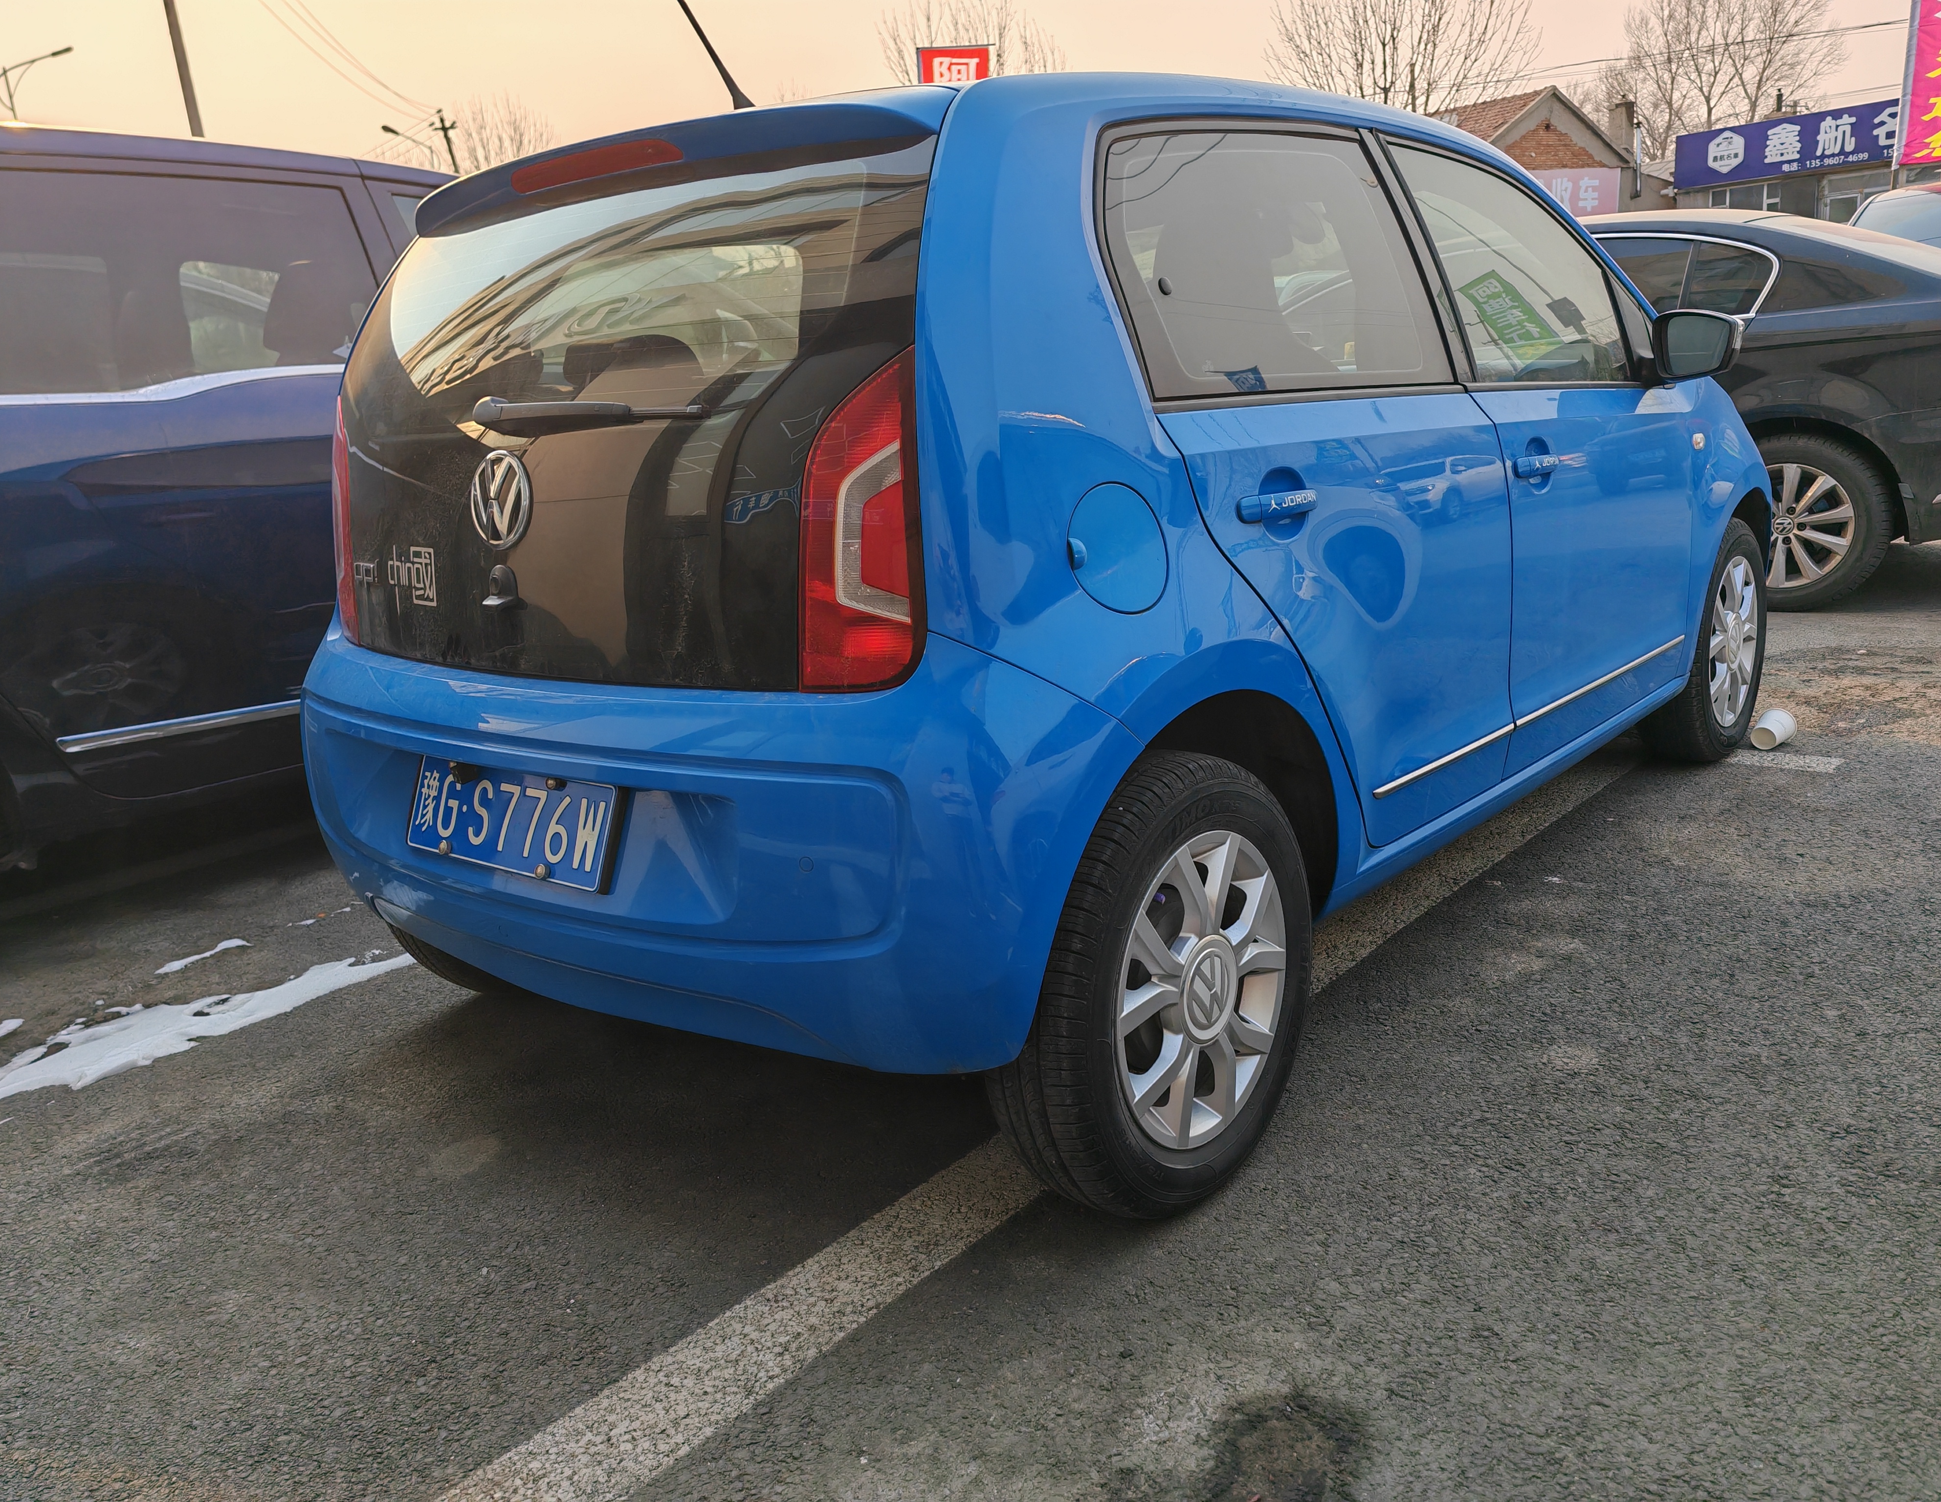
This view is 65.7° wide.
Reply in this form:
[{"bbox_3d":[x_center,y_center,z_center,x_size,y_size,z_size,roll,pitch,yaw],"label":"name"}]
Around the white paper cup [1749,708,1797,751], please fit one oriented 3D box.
[{"bbox_3d":[2.026,-0.048,3.802,0.100,0.085,0.085,-25,24,-38],"label":"white paper cup"}]

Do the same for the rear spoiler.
[{"bbox_3d":[-0.448,-0.817,2.086,1.150,0.110,0.240,8,19,40],"label":"rear spoiler"}]

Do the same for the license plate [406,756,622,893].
[{"bbox_3d":[-0.627,0.090,2.017,0.440,0.140,0.015,7,-1,38],"label":"license plate"}]

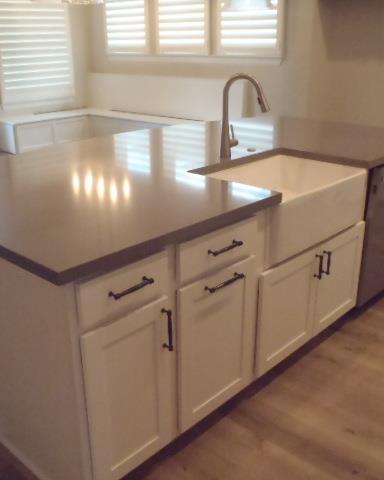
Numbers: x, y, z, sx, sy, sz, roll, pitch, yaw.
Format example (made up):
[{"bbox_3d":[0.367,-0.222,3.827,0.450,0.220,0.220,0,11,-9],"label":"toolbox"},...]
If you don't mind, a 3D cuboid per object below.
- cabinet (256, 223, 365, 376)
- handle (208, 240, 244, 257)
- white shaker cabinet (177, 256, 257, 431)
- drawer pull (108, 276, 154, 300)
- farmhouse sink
[{"bbox_3d":[0.356,0.171,2.586,0.598,0.472,0.891,17,27,41],"label":"cabinet"},{"bbox_3d":[0.123,0.028,1.793,0.036,0.016,0.147,17,27,41],"label":"handle"},{"bbox_3d":[-0.107,0.306,2.118,0.598,0.553,0.441,17,27,41],"label":"white shaker cabinet"},{"bbox_3d":[-0.171,0.139,1.505,0.036,0.017,0.144,17,27,41],"label":"drawer pull"},{"bbox_3d":[0.392,-0.175,2.436,0.534,0.256,0.820,17,27,41],"label":"farmhouse sink"}]

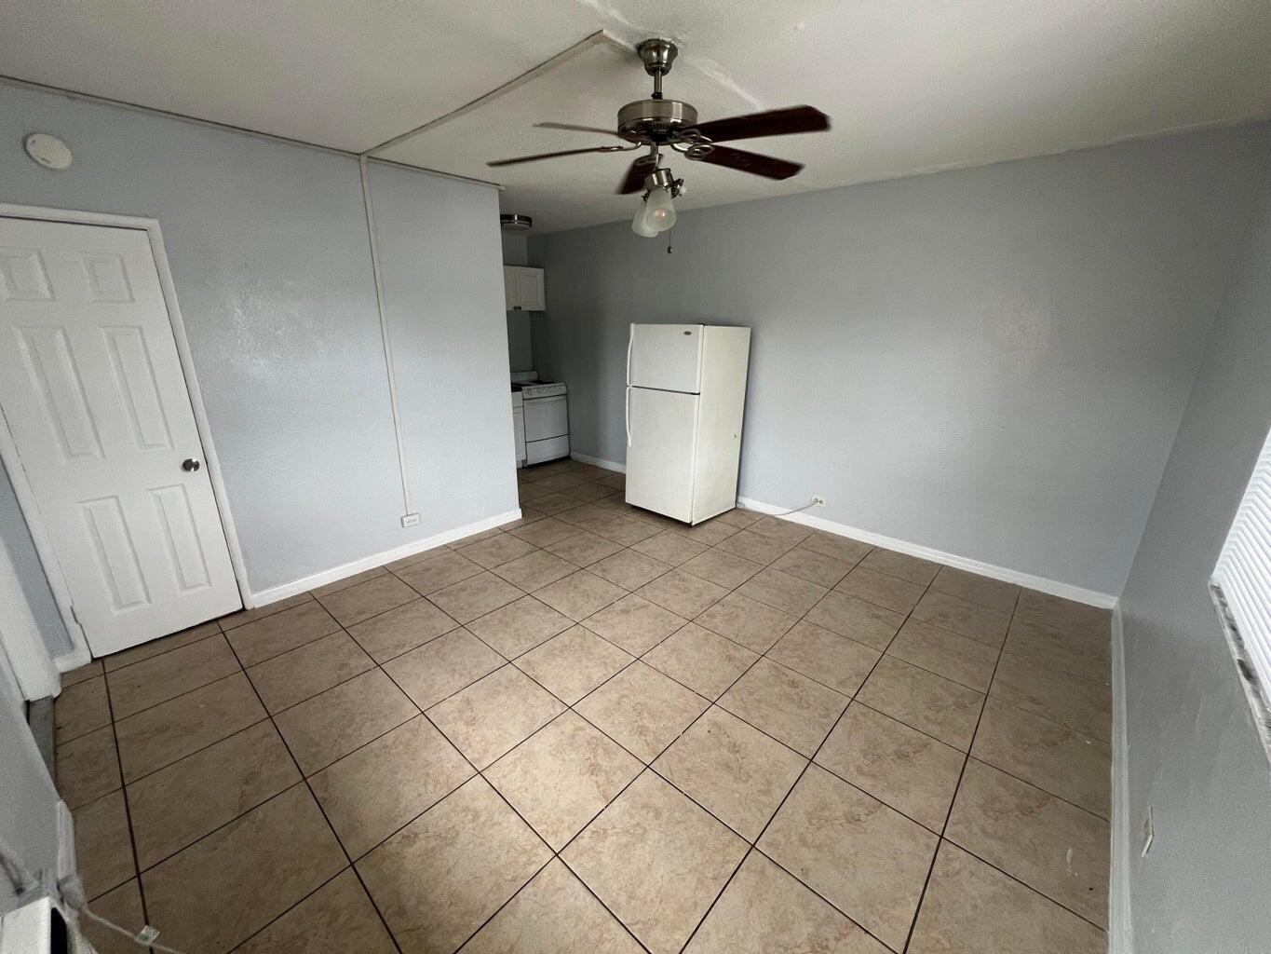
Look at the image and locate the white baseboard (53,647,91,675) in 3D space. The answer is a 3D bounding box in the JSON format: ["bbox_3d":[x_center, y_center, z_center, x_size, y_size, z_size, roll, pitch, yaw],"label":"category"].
[{"bbox_3d":[-2.756,0.899,2.334,0.014,0.084,0.114,15,22,40],"label":"white baseboard"}]

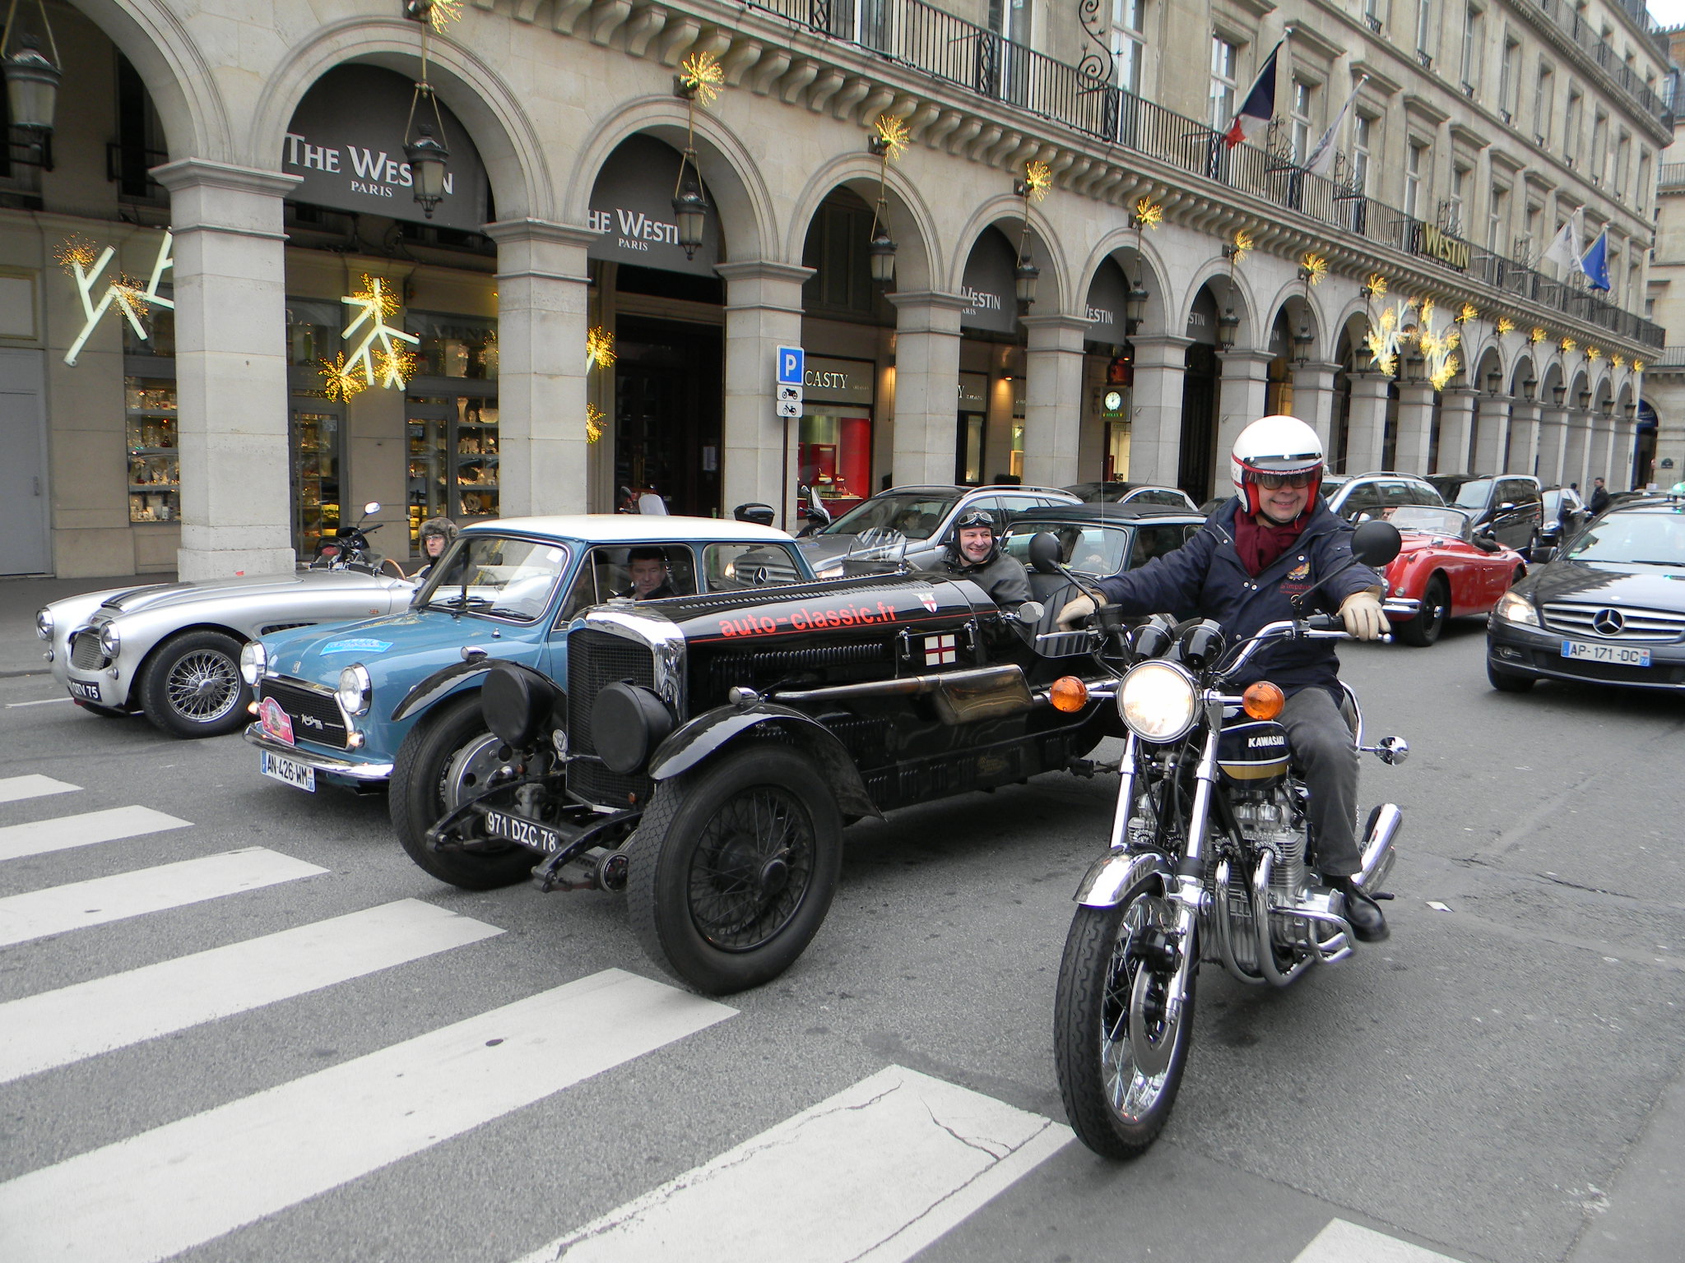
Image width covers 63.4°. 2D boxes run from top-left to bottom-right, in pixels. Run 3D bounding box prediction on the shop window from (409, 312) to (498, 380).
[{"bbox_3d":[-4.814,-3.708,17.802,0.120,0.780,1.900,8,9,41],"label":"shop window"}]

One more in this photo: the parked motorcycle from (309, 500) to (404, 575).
[{"bbox_3d":[-4.021,-0.497,11.553,0.800,1.140,2.050,2,7,0],"label":"parked motorcycle"}]

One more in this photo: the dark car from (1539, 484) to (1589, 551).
[{"bbox_3d":[17.227,-2.773,33.610,1.700,1.450,3.950,8,9,41],"label":"dark car"}]

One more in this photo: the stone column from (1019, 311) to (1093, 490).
[{"bbox_3d":[3.612,-3.311,23.465,0.845,4.013,1.012,8,9,41],"label":"stone column"}]

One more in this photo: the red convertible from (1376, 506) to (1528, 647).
[{"bbox_3d":[6.178,-0.698,14.597,1.640,1.360,4.450,8,10,44],"label":"red convertible"}]

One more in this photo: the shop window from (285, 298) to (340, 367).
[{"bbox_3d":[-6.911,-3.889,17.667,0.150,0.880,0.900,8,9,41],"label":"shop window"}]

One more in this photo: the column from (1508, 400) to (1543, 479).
[{"bbox_3d":[22.490,-5.472,45.075,0.867,4.125,1.039,8,9,41],"label":"column"}]

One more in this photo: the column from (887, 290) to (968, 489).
[{"bbox_3d":[1.177,-2.828,19.425,0.821,3.780,0.921,8,9,41],"label":"column"}]

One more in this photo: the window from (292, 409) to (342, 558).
[{"bbox_3d":[-6.741,-1.867,17.550,0.120,1.921,0.734,8,9,41],"label":"window"}]

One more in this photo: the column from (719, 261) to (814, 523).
[{"bbox_3d":[-1.054,-2.776,18.161,0.845,4.013,1.012,8,9,41],"label":"column"}]

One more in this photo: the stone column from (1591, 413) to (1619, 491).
[{"bbox_3d":[29.281,-6.226,52.681,0.867,4.125,1.039,8,9,41],"label":"stone column"}]

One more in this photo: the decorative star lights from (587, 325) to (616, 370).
[{"bbox_3d":[-3.180,-3.664,17.561,0.500,0.560,0.560,8,9,41],"label":"decorative star lights"}]

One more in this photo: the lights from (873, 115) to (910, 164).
[{"bbox_3d":[0.637,-6.273,17.334,0.380,0.620,0.560,8,9,41],"label":"lights"}]

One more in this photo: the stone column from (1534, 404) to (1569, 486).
[{"bbox_3d":[24.594,-5.720,47.316,0.845,4.013,1.012,8,9,41],"label":"stone column"}]

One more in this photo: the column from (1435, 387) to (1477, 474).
[{"bbox_3d":[17.911,-4.963,39.946,0.867,4.125,1.039,8,9,41],"label":"column"}]

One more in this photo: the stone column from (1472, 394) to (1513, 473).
[{"bbox_3d":[20.219,-5.219,42.531,0.867,4.125,1.039,8,9,41],"label":"stone column"}]

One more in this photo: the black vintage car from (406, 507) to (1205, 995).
[{"bbox_3d":[0.259,0.261,5.690,1.680,1.360,4.300,8,10,44],"label":"black vintage car"}]

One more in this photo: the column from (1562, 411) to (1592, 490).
[{"bbox_3d":[25.186,-5.615,46.746,0.821,3.780,0.921,8,9,41],"label":"column"}]

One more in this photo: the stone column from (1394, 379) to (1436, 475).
[{"bbox_3d":[15.673,-4.714,37.440,0.867,4.125,1.039,8,9,41],"label":"stone column"}]

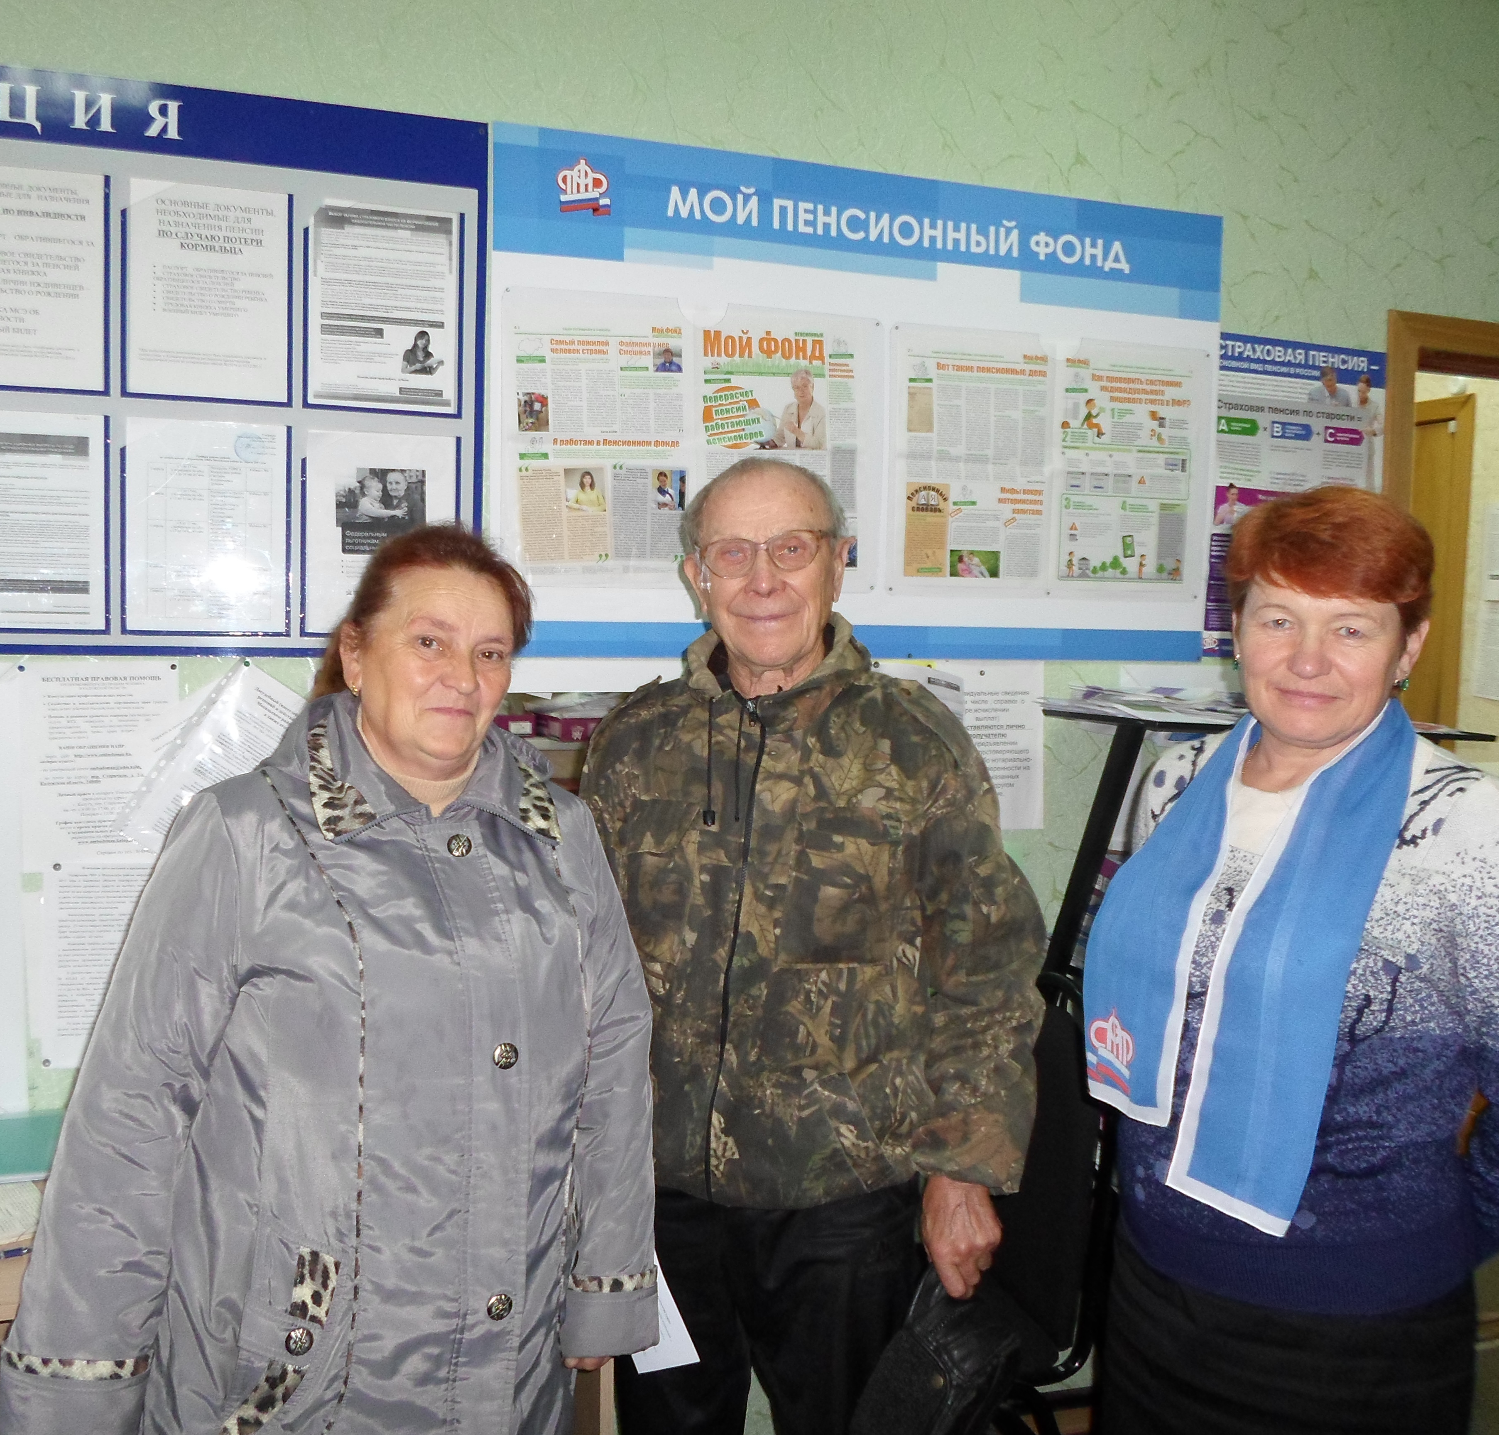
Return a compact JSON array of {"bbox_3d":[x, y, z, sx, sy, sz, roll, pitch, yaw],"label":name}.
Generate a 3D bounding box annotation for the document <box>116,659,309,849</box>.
[{"bbox_3d":[-0.727,0.101,2.005,0.225,0.300,0.012,37,-7,-18],"label":"document"}]

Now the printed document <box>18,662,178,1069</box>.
[{"bbox_3d":[-0.910,0.210,1.959,0.215,0.578,0.010,0,5,-19],"label":"printed document"}]

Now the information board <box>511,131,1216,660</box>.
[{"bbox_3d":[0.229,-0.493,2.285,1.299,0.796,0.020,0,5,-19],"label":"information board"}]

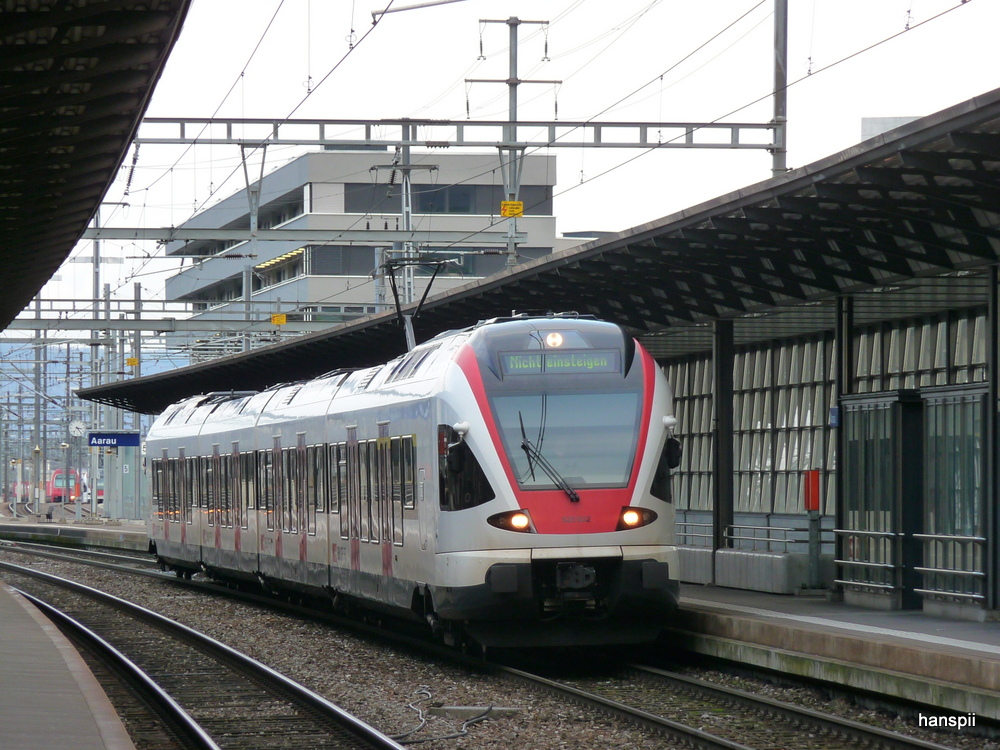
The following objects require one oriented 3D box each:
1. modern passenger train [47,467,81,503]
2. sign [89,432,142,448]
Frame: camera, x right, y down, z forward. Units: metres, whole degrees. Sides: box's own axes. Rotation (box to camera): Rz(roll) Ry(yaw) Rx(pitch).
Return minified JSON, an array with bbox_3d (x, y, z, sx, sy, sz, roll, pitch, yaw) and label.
[{"bbox_3d":[-51.711,13.364,724.805,2.900,4.100,40.000,0,-1,-5],"label":"modern passenger train"},{"bbox_3d":[-15.548,2.634,247.000,2.050,0.510,0.130,0,-1,-9],"label":"sign"}]

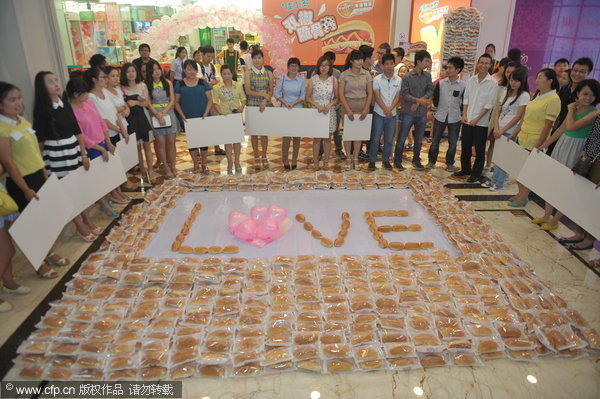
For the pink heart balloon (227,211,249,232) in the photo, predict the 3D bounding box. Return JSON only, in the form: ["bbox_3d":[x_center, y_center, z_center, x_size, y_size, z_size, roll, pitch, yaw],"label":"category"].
[{"bbox_3d":[-0.675,0.231,4.390,0.230,0.170,0.210,13,26,27],"label":"pink heart balloon"}]

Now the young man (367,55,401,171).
[{"bbox_3d":[1.294,-1.306,6.056,0.450,1.710,0.310,2,23,4],"label":"young man"}]

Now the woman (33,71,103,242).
[{"bbox_3d":[-2.319,-0.441,4.036,0.340,1.660,0.440,21,30,39],"label":"woman"}]

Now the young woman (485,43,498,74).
[{"bbox_3d":[3.337,-1.953,7.344,0.450,1.670,0.300,9,25,20],"label":"young woman"}]

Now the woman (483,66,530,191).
[{"bbox_3d":[2.725,-0.911,5.198,0.360,1.560,0.480,-19,29,-36],"label":"woman"}]

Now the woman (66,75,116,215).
[{"bbox_3d":[-2.254,-0.566,4.434,0.400,1.560,0.480,13,26,27],"label":"woman"}]

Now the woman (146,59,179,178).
[{"bbox_3d":[-1.967,-1.102,5.682,0.440,1.629,0.320,-10,25,-20],"label":"woman"}]

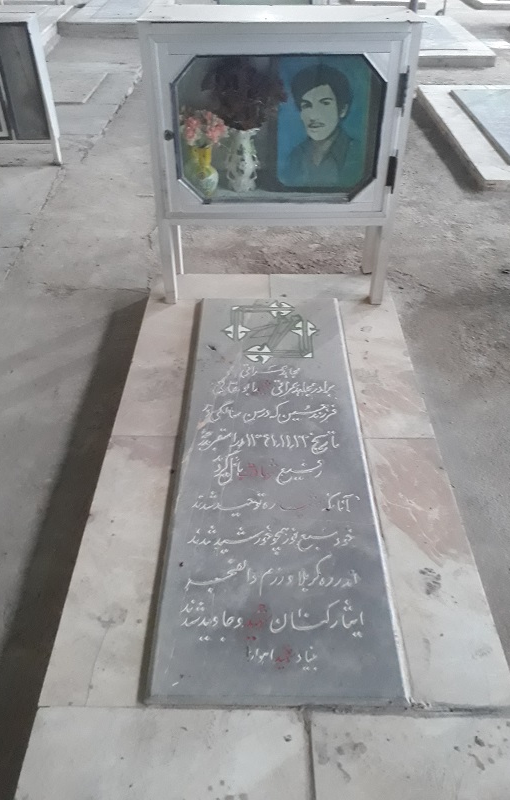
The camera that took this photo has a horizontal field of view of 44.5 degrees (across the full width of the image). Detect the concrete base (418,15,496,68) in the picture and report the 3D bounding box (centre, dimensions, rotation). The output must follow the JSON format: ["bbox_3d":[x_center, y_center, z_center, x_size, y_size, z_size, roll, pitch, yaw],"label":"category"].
[{"bbox_3d":[1.697,-3.636,6.302,0.920,0.100,1.950,0,40,1],"label":"concrete base"}]

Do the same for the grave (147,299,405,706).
[{"bbox_3d":[0.052,0.116,1.809,0.505,0.040,1.510,0,40,1],"label":"grave"}]

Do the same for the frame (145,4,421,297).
[{"bbox_3d":[0.074,-0.818,2.198,0.830,0.945,0.290,0,40,1],"label":"frame"}]

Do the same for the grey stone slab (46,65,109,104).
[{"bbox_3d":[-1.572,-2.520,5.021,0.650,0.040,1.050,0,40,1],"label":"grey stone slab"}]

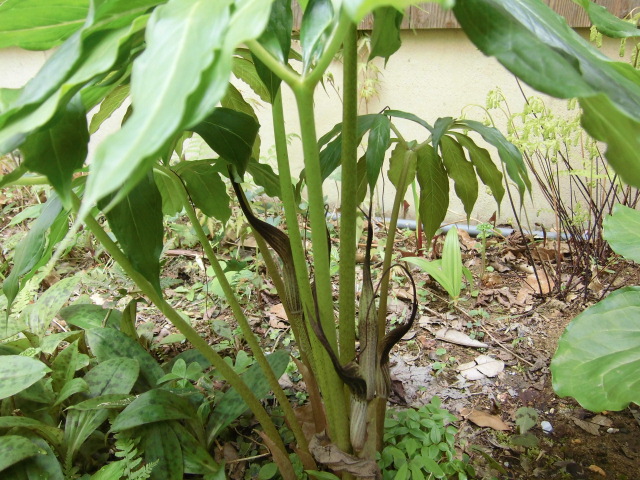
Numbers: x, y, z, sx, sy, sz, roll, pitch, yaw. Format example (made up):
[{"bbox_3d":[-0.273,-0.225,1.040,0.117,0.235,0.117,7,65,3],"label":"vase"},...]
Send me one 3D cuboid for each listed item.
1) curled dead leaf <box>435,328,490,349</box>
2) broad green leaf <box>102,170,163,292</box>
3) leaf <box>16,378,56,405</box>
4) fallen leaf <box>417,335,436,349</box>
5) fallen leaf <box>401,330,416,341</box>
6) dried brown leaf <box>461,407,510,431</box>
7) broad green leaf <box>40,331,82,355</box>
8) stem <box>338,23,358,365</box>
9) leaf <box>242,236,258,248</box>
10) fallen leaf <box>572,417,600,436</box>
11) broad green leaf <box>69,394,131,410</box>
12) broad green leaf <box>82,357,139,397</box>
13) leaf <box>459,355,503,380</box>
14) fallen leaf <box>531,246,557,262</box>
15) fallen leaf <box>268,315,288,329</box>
[{"bbox_3d":[0.274,0.191,0.935,0.096,0.015,0.028,10,20,27],"label":"curled dead leaf"},{"bbox_3d":[-0.204,-0.010,0.520,0.063,0.140,0.032,0,19,0],"label":"broad green leaf"},{"bbox_3d":[-0.397,0.212,0.675,0.052,0.018,0.036,6,19,17],"label":"leaf"},{"bbox_3d":[0.164,0.156,0.738,0.034,0.008,0.025,13,23,35],"label":"fallen leaf"},{"bbox_3d":[0.176,0.190,0.954,0.043,0.010,0.020,-12,21,-32],"label":"fallen leaf"},{"bbox_3d":[0.195,0.210,0.567,0.060,0.012,0.024,10,21,27],"label":"dried brown leaf"},{"bbox_3d":[-0.424,0.169,0.792,0.051,0.018,0.032,-23,27,-27],"label":"broad green leaf"},{"bbox_3d":[0.028,0.013,0.490,0.017,0.430,0.017,0,13,0],"label":"stem"},{"bbox_3d":[-0.216,0.008,1.497,0.051,0.015,0.040,-7,19,-22],"label":"leaf"},{"bbox_3d":[0.309,0.216,0.557,0.016,0.010,0.036,-11,21,-29],"label":"fallen leaf"},{"bbox_3d":[-0.231,0.171,0.505,0.070,0.015,0.028,-6,19,-17],"label":"broad green leaf"},{"bbox_3d":[-0.232,0.154,0.540,0.058,0.030,0.075,8,20,22],"label":"broad green leaf"},{"bbox_3d":[0.224,0.180,0.672,0.074,0.010,0.042,-6,19,-17],"label":"leaf"},{"bbox_3d":[0.490,0.032,1.050,0.056,0.028,0.035,0,19,0],"label":"fallen leaf"},{"bbox_3d":[-0.087,0.171,1.010,0.045,0.012,0.030,13,22,35],"label":"fallen leaf"}]

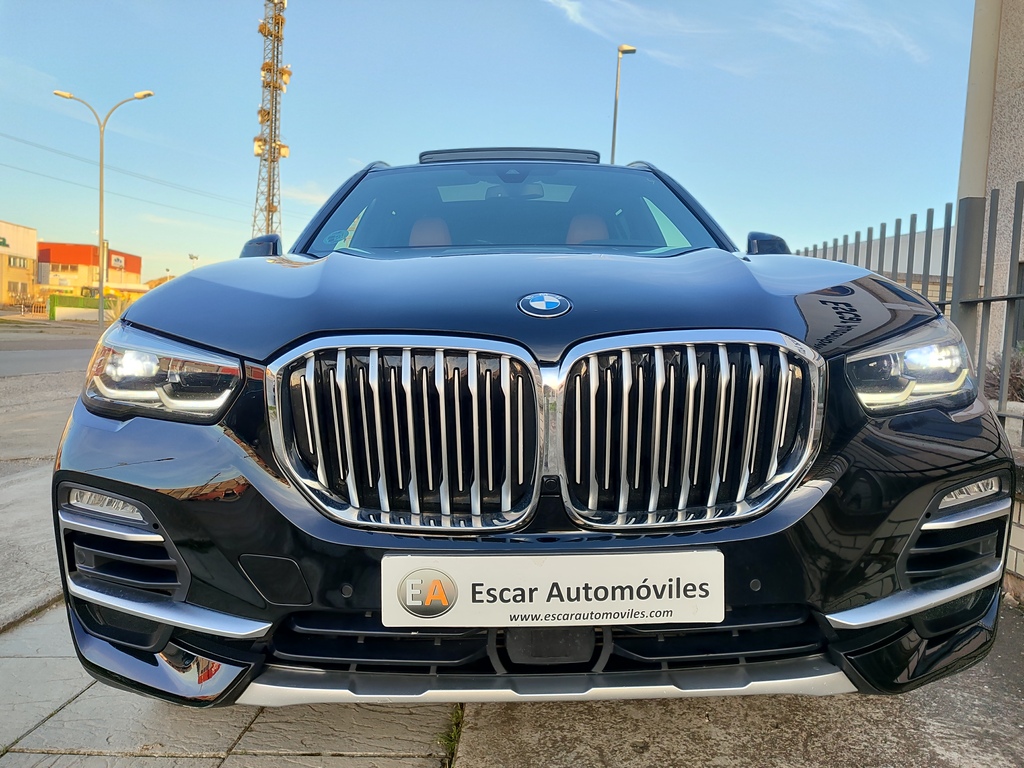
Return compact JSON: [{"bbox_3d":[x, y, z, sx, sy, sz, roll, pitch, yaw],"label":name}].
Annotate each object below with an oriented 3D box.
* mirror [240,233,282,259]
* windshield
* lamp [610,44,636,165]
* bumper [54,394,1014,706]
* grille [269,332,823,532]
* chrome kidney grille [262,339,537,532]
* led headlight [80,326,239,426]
[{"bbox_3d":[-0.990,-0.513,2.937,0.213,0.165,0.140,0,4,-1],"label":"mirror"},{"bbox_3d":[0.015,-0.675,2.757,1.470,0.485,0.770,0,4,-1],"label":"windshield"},{"bbox_3d":[3.221,-5.251,22.387,0.650,9.600,0.280,1,4,-21],"label":"lamp"},{"bbox_3d":[0.056,0.281,1.361,1.970,0.535,0.480,0,4,-1],"label":"bumper"},{"bbox_3d":[0.059,0.071,1.192,0.880,0.305,0.140,0,4,-1],"label":"grille"},{"bbox_3d":[-0.170,0.073,1.181,0.433,0.305,0.130,0,4,4],"label":"chrome kidney grille"},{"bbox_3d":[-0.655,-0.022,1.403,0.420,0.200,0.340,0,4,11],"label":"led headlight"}]

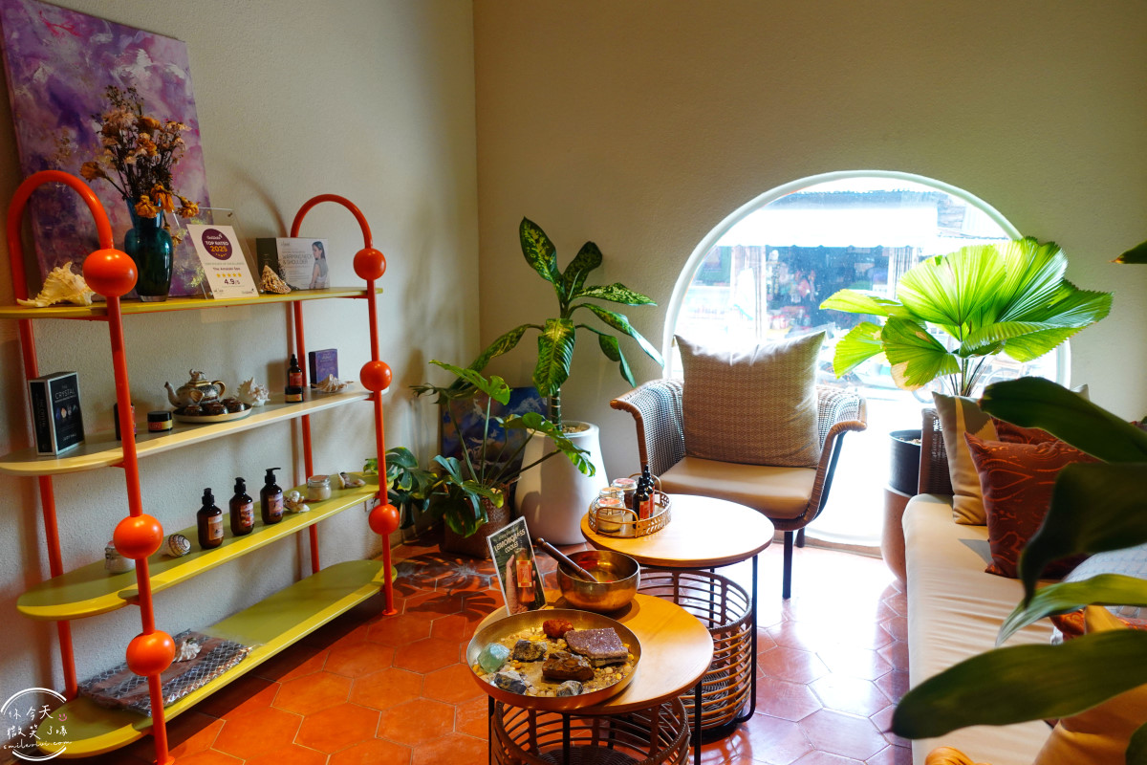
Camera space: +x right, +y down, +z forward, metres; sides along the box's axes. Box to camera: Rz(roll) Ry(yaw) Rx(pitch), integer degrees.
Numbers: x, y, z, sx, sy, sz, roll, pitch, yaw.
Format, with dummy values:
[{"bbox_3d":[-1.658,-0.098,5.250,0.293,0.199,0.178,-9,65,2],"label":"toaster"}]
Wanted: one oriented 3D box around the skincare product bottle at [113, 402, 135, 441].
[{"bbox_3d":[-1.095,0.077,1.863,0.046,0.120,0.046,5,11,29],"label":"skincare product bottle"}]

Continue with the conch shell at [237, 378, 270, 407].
[{"bbox_3d":[-0.962,0.030,2.300,0.092,0.085,0.080,-4,10,-23],"label":"conch shell"}]

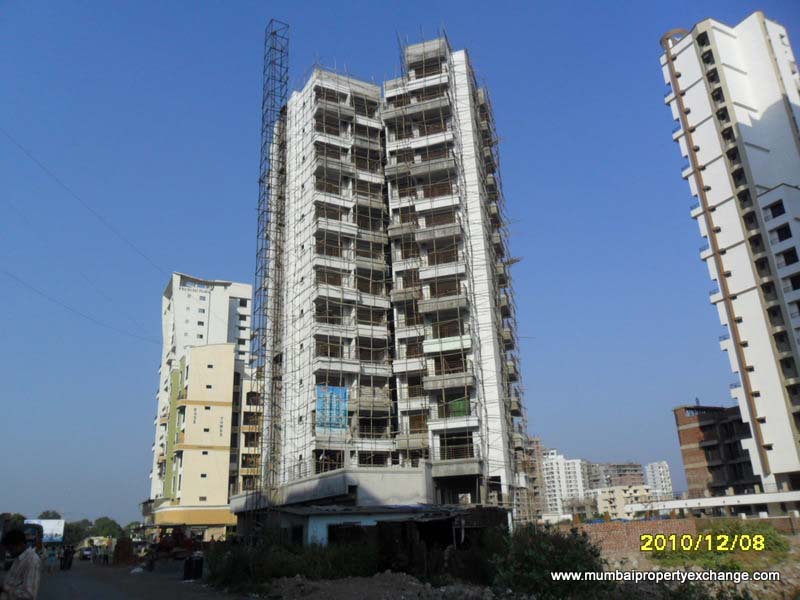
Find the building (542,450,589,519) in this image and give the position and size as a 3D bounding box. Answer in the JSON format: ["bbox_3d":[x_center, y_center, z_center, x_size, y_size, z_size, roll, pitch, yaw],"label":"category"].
[{"bbox_3d":[115.443,126.877,432.632,28.000,42.500,20.000,-4,-19,3],"label":"building"}]

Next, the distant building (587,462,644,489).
[{"bbox_3d":[154.563,134.405,442.038,36.000,32.100,20.000,3,-20,-16],"label":"distant building"}]

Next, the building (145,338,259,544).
[{"bbox_3d":[-28.150,22.963,95.552,14.000,26.800,21.000,8,-22,-27],"label":"building"}]

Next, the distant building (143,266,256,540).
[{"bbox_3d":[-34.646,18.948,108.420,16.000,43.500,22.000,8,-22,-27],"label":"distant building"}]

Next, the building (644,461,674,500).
[{"bbox_3d":[202.373,145.246,484.988,18.000,36.000,17.000,-4,-19,3],"label":"building"}]

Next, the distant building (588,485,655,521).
[{"bbox_3d":[95.848,85.842,265.389,20.000,12.300,13.000,9,-23,-30],"label":"distant building"}]

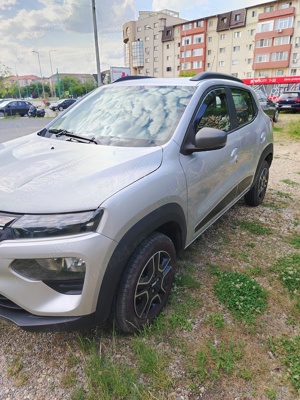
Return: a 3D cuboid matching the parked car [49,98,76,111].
[{"bbox_3d":[-9.665,-11.477,33.500,1.750,1.460,4.200,19,28,41],"label":"parked car"}]

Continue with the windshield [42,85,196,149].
[{"bbox_3d":[-0.250,-0.713,2.191,1.220,0.110,0.800,13,54,33],"label":"windshield"}]

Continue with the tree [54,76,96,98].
[{"bbox_3d":[-19.344,-29.080,72.000,10.000,5.600,8.000,-6,21,-13],"label":"tree"}]

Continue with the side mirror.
[{"bbox_3d":[0.358,-0.385,1.795,0.230,0.180,0.200,13,25,33],"label":"side mirror"}]

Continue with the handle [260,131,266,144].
[{"bbox_3d":[1.256,-0.687,3.091,0.045,0.110,0.165,13,25,33],"label":"handle"}]

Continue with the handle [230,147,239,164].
[{"bbox_3d":[0.732,-0.383,2.411,0.045,0.110,0.165,13,25,33],"label":"handle"}]

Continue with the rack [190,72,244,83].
[{"bbox_3d":[0.667,-1.114,2.551,0.080,0.090,1.280,13,25,33],"label":"rack"}]

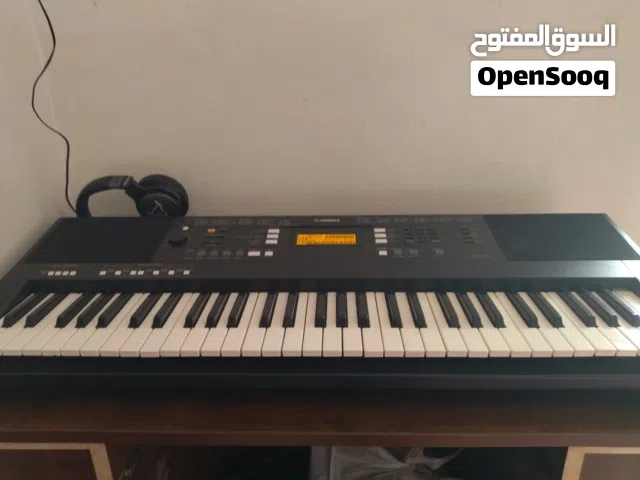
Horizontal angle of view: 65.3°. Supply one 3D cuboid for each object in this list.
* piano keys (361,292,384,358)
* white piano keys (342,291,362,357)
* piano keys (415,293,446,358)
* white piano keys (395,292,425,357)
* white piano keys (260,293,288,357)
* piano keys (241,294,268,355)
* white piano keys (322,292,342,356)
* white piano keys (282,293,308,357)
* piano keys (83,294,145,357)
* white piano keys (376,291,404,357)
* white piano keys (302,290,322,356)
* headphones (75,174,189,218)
[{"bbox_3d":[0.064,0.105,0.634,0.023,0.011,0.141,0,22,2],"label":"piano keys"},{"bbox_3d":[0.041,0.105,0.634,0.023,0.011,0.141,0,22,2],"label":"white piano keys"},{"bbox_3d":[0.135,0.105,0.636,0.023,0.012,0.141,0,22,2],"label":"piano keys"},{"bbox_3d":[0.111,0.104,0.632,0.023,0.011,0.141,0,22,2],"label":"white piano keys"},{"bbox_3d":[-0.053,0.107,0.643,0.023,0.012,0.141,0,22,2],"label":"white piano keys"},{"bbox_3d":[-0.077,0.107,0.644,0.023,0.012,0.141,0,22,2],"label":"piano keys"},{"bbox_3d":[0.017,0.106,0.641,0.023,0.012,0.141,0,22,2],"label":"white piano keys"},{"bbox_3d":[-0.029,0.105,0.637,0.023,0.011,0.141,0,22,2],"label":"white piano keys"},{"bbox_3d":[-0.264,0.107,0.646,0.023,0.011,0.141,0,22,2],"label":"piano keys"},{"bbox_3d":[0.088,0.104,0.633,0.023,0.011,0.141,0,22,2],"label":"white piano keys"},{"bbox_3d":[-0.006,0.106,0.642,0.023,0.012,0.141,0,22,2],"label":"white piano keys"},{"bbox_3d":[-0.344,-0.032,0.936,0.190,0.176,0.068,0,22,2],"label":"headphones"}]

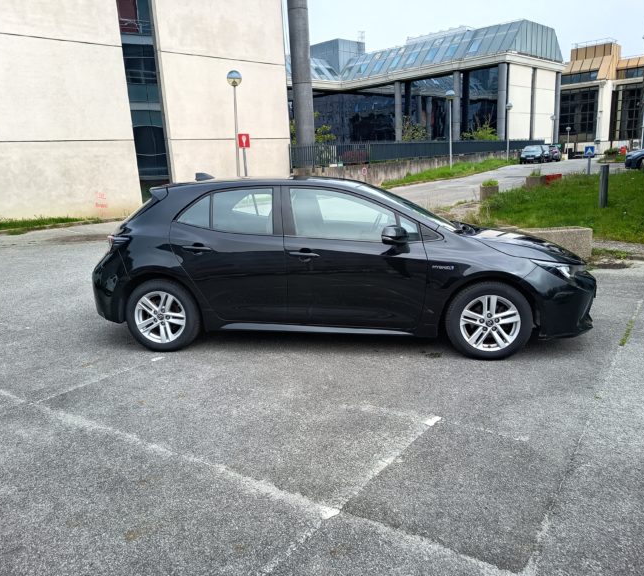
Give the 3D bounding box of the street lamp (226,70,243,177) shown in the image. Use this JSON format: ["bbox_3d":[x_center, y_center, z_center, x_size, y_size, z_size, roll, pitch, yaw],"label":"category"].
[{"bbox_3d":[-2.859,-4.967,17.961,0.500,4.450,0.500,-2,14,0],"label":"street lamp"}]

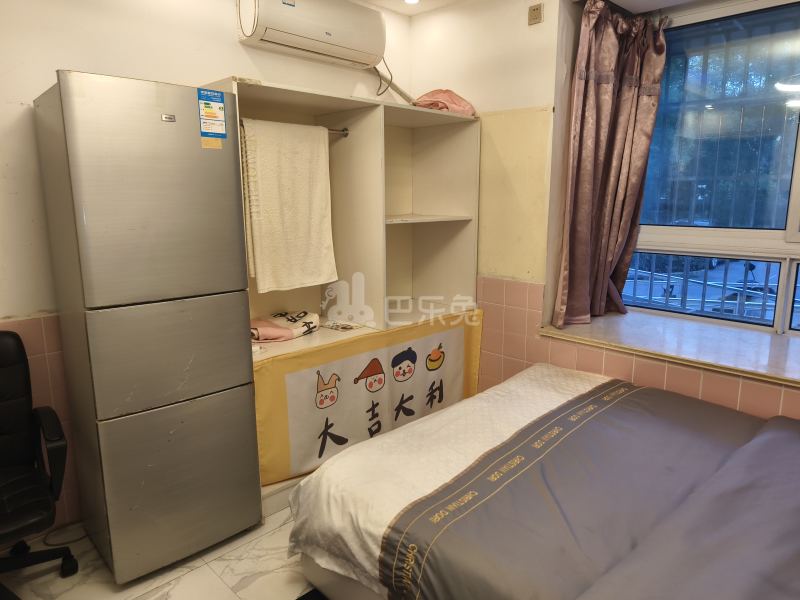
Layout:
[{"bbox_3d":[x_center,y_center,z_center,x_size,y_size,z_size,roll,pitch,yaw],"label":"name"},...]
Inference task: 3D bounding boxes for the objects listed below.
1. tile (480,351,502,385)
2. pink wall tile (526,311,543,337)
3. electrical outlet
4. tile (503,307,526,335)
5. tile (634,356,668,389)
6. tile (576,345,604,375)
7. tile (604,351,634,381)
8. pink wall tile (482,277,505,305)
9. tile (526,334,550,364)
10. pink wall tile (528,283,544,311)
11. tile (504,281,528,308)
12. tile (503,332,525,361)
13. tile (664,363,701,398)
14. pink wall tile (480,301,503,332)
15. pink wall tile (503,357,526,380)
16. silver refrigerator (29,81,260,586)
[{"bbox_3d":[0.560,0.398,3.225,0.150,0.150,0.010,10,15,43],"label":"tile"},{"bbox_3d":[0.756,0.136,2.983,0.091,0.150,0.010,10,15,43],"label":"pink wall tile"},{"bbox_3d":[0.690,-1.459,2.714,0.082,0.086,0.015,10,15,43],"label":"electrical outlet"},{"bbox_3d":[0.668,0.121,3.065,0.150,0.150,0.010,10,15,43],"label":"tile"},{"bbox_3d":[1.216,0.366,2.583,0.150,0.150,0.010,10,15,43],"label":"tile"},{"bbox_3d":[0.997,0.327,2.788,0.150,0.150,0.010,10,15,43],"label":"tile"},{"bbox_3d":[1.071,0.342,2.607,0.015,0.150,0.150,-10,14,-42],"label":"tile"},{"bbox_3d":[0.558,-0.047,3.139,0.150,0.150,0.010,10,15,43],"label":"pink wall tile"},{"bbox_3d":[0.766,0.284,2.933,0.015,0.150,0.150,-10,14,-42],"label":"tile"},{"bbox_3d":[0.746,-0.014,2.898,0.015,0.150,0.100,-10,14,-42],"label":"pink wall tile"},{"bbox_3d":[0.663,-0.030,2.988,0.015,0.150,0.150,-10,14,-42],"label":"tile"},{"bbox_3d":[0.664,0.265,3.042,0.015,0.150,0.150,-10,14,-42],"label":"tile"},{"bbox_3d":[1.326,0.385,2.481,0.150,0.150,0.010,10,15,43],"label":"tile"},{"bbox_3d":[0.563,0.100,3.163,0.010,0.150,0.150,-11,15,-44],"label":"pink wall tile"},{"bbox_3d":[0.669,0.417,3.123,0.150,0.150,0.010,10,15,43],"label":"pink wall tile"},{"bbox_3d":[-0.960,0.125,2.087,0.553,1.757,0.563,-9,13,-39],"label":"silver refrigerator"}]

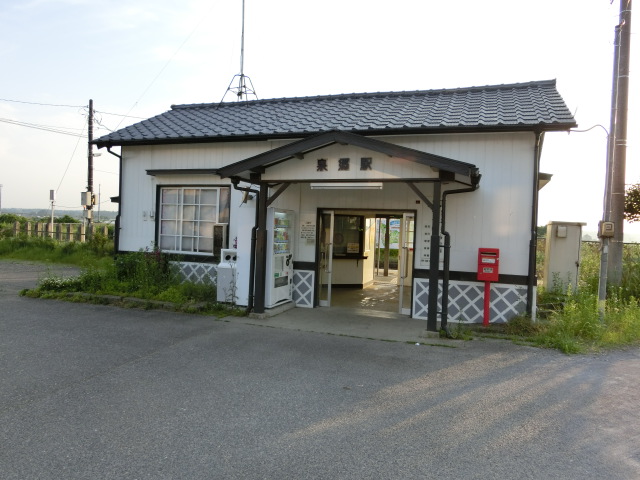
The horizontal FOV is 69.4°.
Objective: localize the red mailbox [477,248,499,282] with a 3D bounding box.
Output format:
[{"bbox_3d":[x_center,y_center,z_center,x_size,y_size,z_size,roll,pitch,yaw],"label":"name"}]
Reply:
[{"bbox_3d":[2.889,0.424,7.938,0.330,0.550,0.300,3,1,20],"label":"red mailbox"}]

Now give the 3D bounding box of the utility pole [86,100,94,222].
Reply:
[{"bbox_3d":[-11.481,-3.167,23.036,0.260,7.760,0.260,3,1,20],"label":"utility pole"}]

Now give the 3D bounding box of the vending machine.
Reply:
[{"bbox_3d":[-1.042,0.323,9.001,0.740,1.840,0.970,3,1,20],"label":"vending machine"}]

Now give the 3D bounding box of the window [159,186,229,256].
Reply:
[{"bbox_3d":[-2.851,-0.433,10.235,1.840,1.500,0.100,3,1,20],"label":"window"}]

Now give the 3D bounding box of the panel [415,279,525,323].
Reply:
[{"bbox_3d":[2.648,1.123,8.213,1.980,0.750,0.060,3,1,20],"label":"panel"}]

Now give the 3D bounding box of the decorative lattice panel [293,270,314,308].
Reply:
[{"bbox_3d":[-0.358,0.988,9.303,0.500,0.750,0.060,3,1,20],"label":"decorative lattice panel"}]

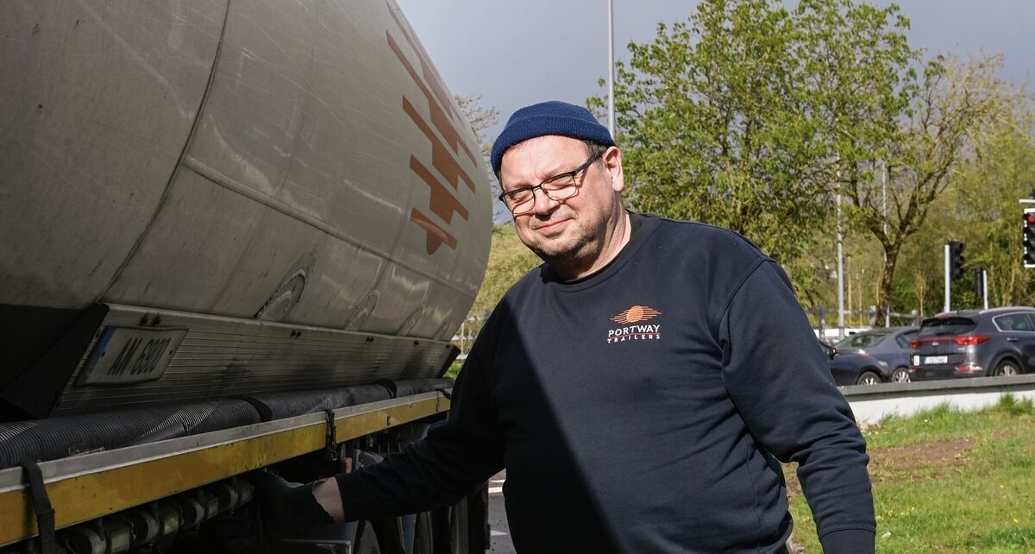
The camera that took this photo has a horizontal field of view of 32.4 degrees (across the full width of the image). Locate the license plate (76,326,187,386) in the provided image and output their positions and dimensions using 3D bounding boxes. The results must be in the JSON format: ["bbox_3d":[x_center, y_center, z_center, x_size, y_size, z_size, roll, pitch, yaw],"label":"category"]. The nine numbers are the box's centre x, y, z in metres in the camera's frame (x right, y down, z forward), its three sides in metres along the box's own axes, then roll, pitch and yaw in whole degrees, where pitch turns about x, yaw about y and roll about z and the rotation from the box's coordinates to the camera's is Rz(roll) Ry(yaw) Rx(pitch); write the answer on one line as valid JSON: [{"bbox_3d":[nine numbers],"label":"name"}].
[{"bbox_3d":[-0.660,0.136,3.090,0.015,0.110,0.520,29,0,4],"label":"license plate"}]

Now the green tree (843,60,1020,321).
[{"bbox_3d":[10.900,-1.700,47.000,4.800,8.300,4.500,-1,-3,0],"label":"green tree"}]

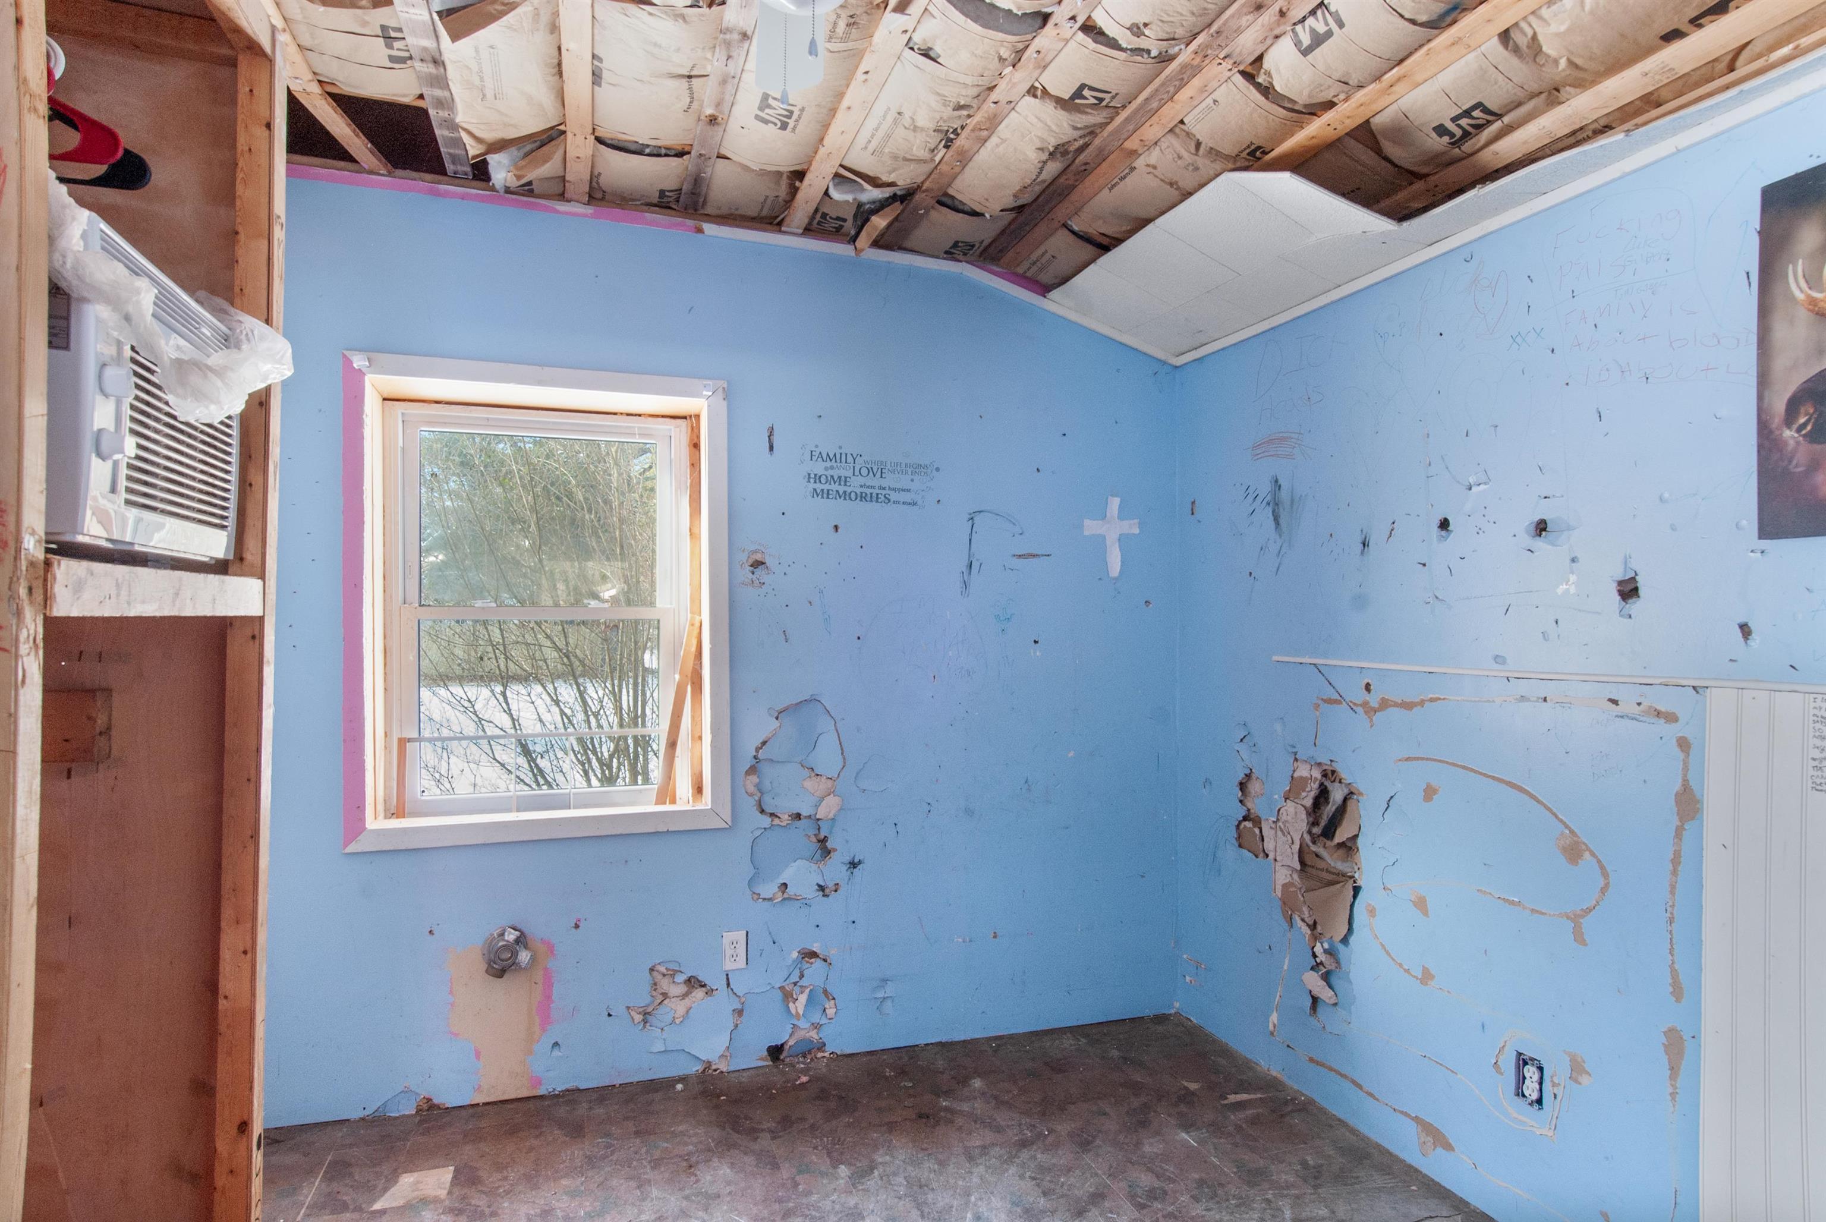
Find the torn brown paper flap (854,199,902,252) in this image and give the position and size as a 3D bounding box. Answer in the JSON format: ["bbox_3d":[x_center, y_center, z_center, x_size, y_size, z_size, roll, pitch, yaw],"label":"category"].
[{"bbox_3d":[-0.102,-1.115,2.660,0.110,0.110,0.130,0,-1,-19],"label":"torn brown paper flap"}]

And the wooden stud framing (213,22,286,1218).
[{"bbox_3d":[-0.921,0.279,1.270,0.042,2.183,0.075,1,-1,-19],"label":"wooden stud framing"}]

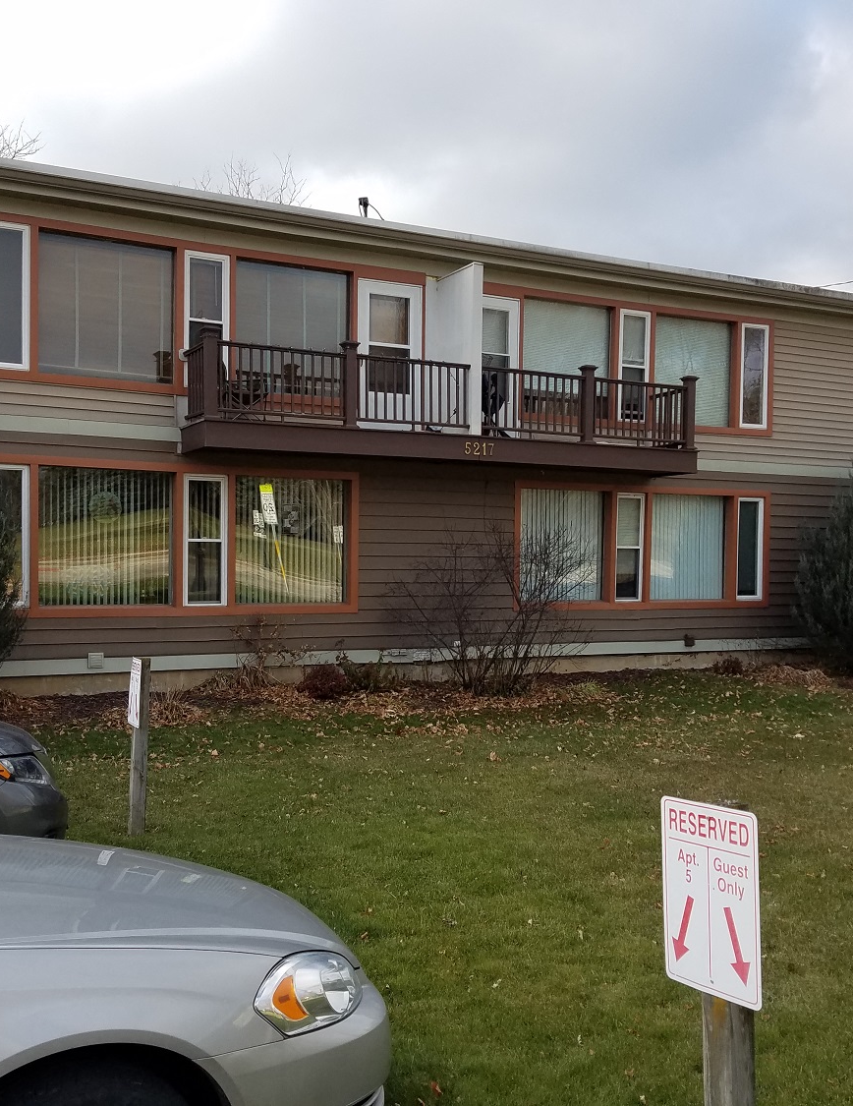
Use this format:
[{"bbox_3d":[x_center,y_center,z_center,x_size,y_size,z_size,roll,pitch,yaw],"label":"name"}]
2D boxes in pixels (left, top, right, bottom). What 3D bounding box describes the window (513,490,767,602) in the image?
[{"bbox_3d":[3.479,-0.065,17.136,4.850,1.900,0.150,1,1,-26],"label":"window"}]

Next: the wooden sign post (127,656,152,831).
[{"bbox_3d":[-1.962,1.330,7.590,0.100,1.230,0.300,4,-1,-27],"label":"wooden sign post"}]

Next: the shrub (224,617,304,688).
[{"bbox_3d":[-2.045,1.269,13.943,0.880,0.900,0.700,1,1,-26],"label":"shrub"}]

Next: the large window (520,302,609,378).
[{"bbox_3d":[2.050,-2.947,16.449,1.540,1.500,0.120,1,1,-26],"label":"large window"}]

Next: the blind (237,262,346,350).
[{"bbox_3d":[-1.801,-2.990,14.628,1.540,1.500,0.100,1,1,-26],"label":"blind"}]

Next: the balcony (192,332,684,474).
[{"bbox_3d":[0.450,-1.871,14.761,7.250,1.399,1.002,1,0,-27],"label":"balcony"}]

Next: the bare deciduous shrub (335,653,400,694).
[{"bbox_3d":[-0.772,1.558,14.403,0.730,0.480,0.600,1,1,-26],"label":"bare deciduous shrub"}]

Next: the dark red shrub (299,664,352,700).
[{"bbox_3d":[-1.271,1.625,13.883,0.600,0.440,0.550,1,1,0],"label":"dark red shrub"}]

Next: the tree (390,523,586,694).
[{"bbox_3d":[0.809,0.726,14.541,2.300,2.150,1.800,1,1,-26],"label":"tree"}]

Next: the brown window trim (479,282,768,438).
[{"bbox_3d":[3.057,-2.842,16.683,5.743,1.883,0.160,1,0,-27],"label":"brown window trim"}]

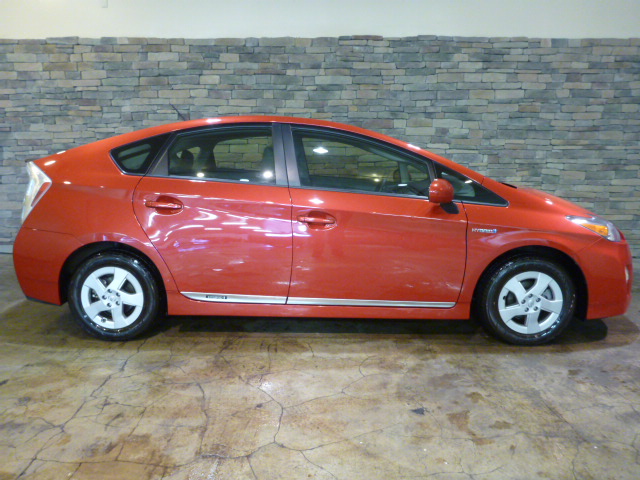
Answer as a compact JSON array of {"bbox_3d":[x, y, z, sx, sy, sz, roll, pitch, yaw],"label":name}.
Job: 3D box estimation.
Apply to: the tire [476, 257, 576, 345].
[{"bbox_3d":[1.352,0.389,3.400,0.625,0.625,0.205,0,9,1],"label":"tire"}]

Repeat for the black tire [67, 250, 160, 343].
[{"bbox_3d":[-1.347,0.363,3.457,0.625,0.625,0.205,0,9,1],"label":"black tire"}]

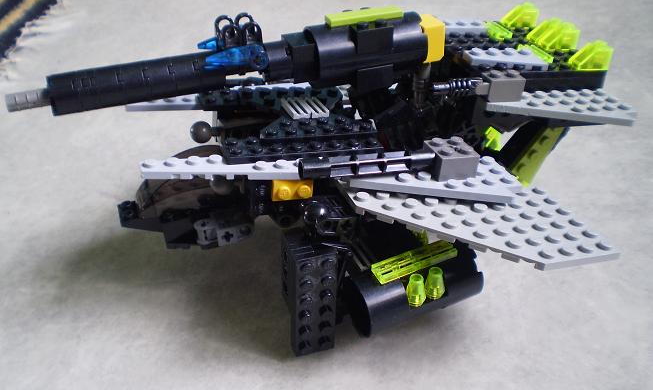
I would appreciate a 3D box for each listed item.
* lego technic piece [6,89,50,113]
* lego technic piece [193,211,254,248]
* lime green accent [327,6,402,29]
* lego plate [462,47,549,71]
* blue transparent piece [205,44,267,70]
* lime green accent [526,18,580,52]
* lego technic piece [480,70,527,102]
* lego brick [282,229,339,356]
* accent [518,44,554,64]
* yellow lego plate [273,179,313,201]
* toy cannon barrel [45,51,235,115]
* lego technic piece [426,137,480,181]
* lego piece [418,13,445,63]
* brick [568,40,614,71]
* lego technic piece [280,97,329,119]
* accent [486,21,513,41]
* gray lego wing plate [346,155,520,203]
[{"bbox_3d":[-0.113,-0.036,0.258,0.016,0.007,0.007,-12,33,-13],"label":"lego technic piece"},{"bbox_3d":[-0.042,0.014,0.275,0.024,0.009,0.008,-16,34,-22],"label":"lego technic piece"},{"bbox_3d":[0.016,-0.076,0.288,0.032,0.003,0.008,-12,34,-15],"label":"lime green accent"},{"bbox_3d":[0.076,-0.057,0.287,0.032,0.005,0.016,-5,33,-18],"label":"lego plate"},{"bbox_3d":[-0.036,-0.054,0.271,0.025,0.009,0.008,-7,33,-18],"label":"blue transparent piece"},{"bbox_3d":[0.107,-0.076,0.318,0.016,0.011,0.016,-5,33,-18],"label":"lime green accent"},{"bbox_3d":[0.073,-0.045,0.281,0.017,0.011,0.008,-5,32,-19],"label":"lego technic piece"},{"bbox_3d":[-0.006,0.040,0.271,0.016,0.048,0.018,-9,33,-16],"label":"lego brick"},{"bbox_3d":[0.092,-0.062,0.301,0.008,0.003,0.016,-5,32,-19],"label":"accent"},{"bbox_3d":[-0.013,-0.002,0.258,0.016,0.008,0.005,-6,31,-19],"label":"yellow lego plate"},{"bbox_3d":[-0.074,-0.045,0.271,0.068,0.016,0.016,-12,34,-15],"label":"toy cannon barrel"},{"bbox_3d":[0.049,-0.014,0.268,0.016,0.011,0.016,-5,30,-19],"label":"lego technic piece"},{"bbox_3d":[0.044,-0.068,0.297,0.012,0.016,0.016,-12,33,-13],"label":"lego piece"},{"bbox_3d":[0.116,-0.061,0.296,0.016,0.011,0.008,-5,32,-19],"label":"brick"},{"bbox_3d":[-0.009,-0.039,0.302,0.016,0.003,0.016,-6,31,-19],"label":"lego technic piece"},{"bbox_3d":[0.082,-0.079,0.327,0.008,0.003,0.016,-5,32,-19],"label":"accent"},{"bbox_3d":[0.041,-0.004,0.252,0.064,0.005,0.032,-5,31,-18],"label":"gray lego wing plate"}]

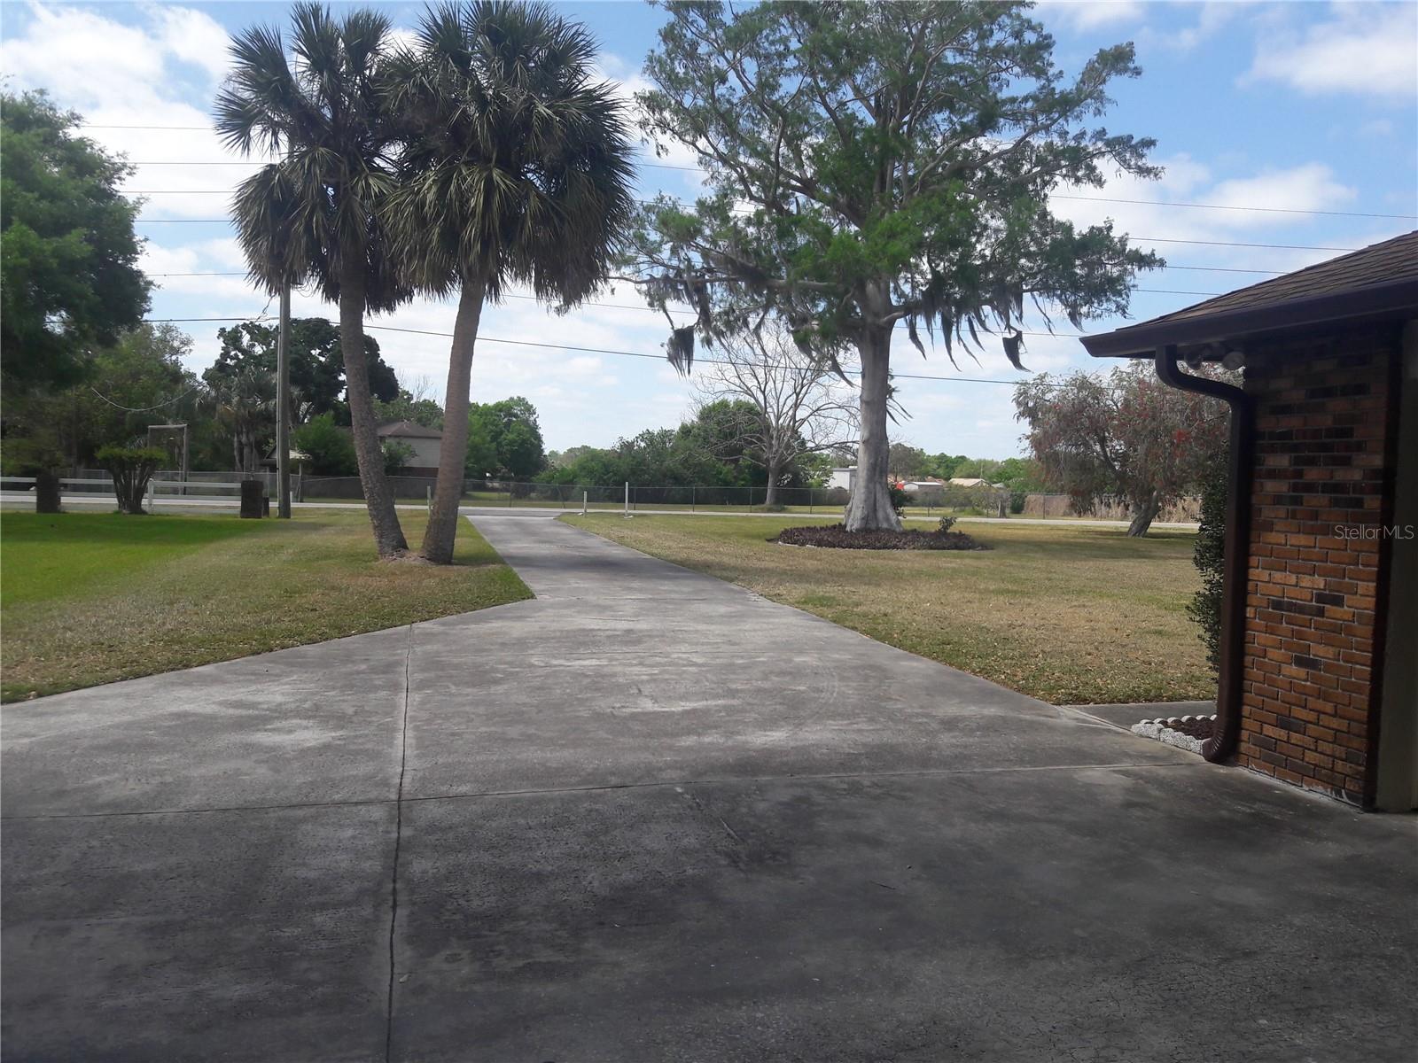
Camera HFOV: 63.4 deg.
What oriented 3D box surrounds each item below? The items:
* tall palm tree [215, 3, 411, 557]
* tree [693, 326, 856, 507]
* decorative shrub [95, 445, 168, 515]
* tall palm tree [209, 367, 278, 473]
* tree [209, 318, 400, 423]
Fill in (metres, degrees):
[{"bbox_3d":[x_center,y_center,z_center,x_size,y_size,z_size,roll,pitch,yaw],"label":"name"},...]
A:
[{"bbox_3d":[-7.105,-4.530,20.870,3.750,9.990,3.750,1,3,0],"label":"tall palm tree"},{"bbox_3d":[3.974,-6.986,69.748,9.900,10.950,9.900,1,3,0],"label":"tree"},{"bbox_3d":[-18.592,-1.676,36.948,2.390,2.250,2.390,1,3,0],"label":"decorative shrub"},{"bbox_3d":[-27.010,-5.928,66.824,4.390,7.660,4.390,1,3,0],"label":"tall palm tree"},{"bbox_3d":[-30.256,-9.560,85.709,14.240,12.660,14.240,1,3,0],"label":"tree"}]

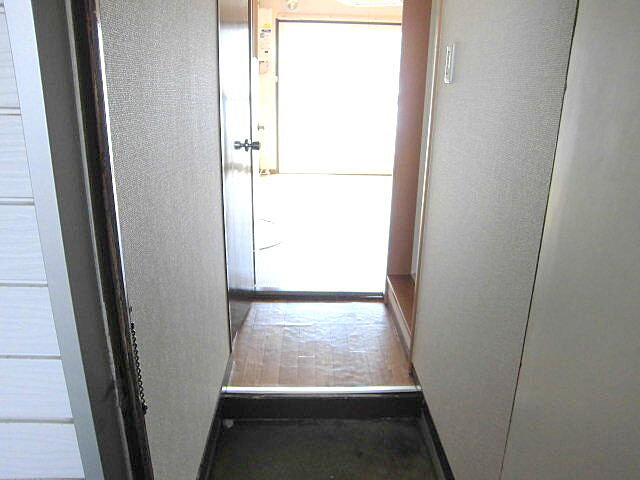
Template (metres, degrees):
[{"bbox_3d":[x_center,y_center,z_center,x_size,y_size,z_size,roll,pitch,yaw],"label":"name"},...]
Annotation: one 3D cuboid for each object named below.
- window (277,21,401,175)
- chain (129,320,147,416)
[{"bbox_3d":[0.329,-1.667,5.812,1.680,1.778,0.100,0,19,-1],"label":"window"},{"bbox_3d":[-0.371,0.263,0.986,0.016,0.222,0.018,0,19,-2],"label":"chain"}]

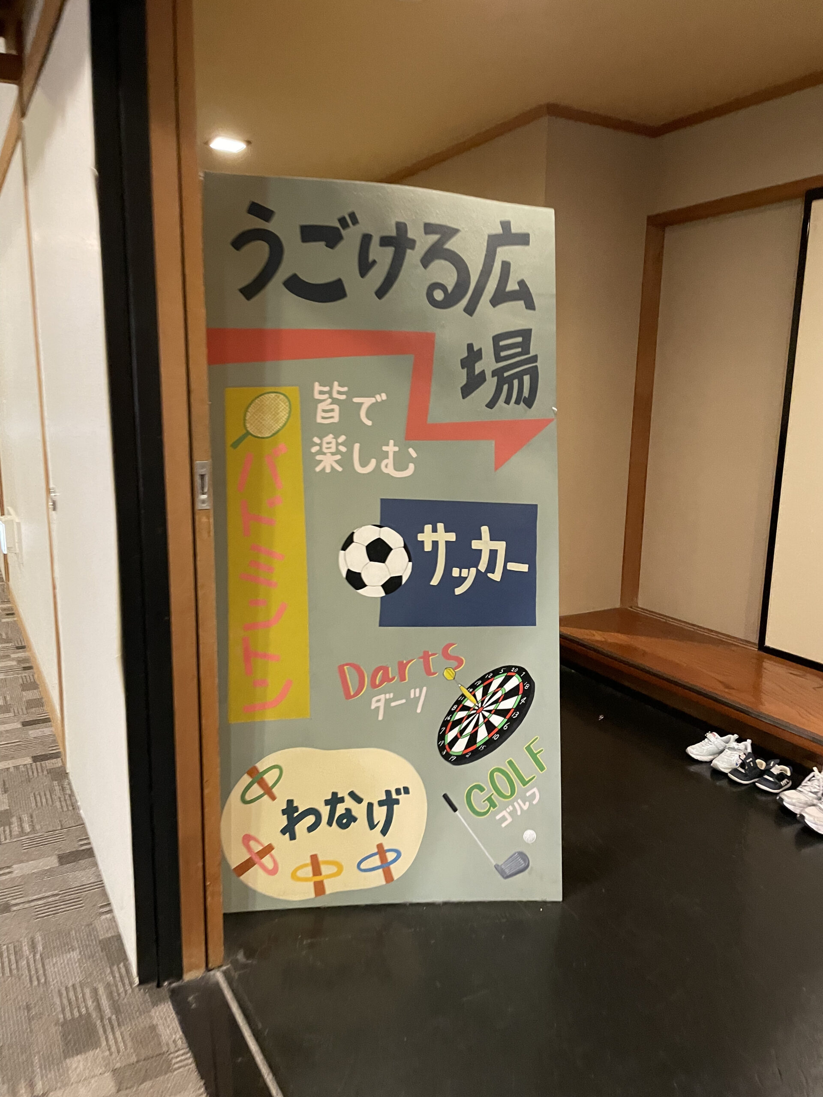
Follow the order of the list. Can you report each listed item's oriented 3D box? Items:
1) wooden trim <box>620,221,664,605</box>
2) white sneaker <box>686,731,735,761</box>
[{"bbox_3d":[1.212,-0.670,4.385,0.120,2.000,0.045,-5,13,-29],"label":"wooden trim"},{"bbox_3d":[1.142,0.743,3.123,0.205,0.082,0.077,-3,12,-22],"label":"white sneaker"}]

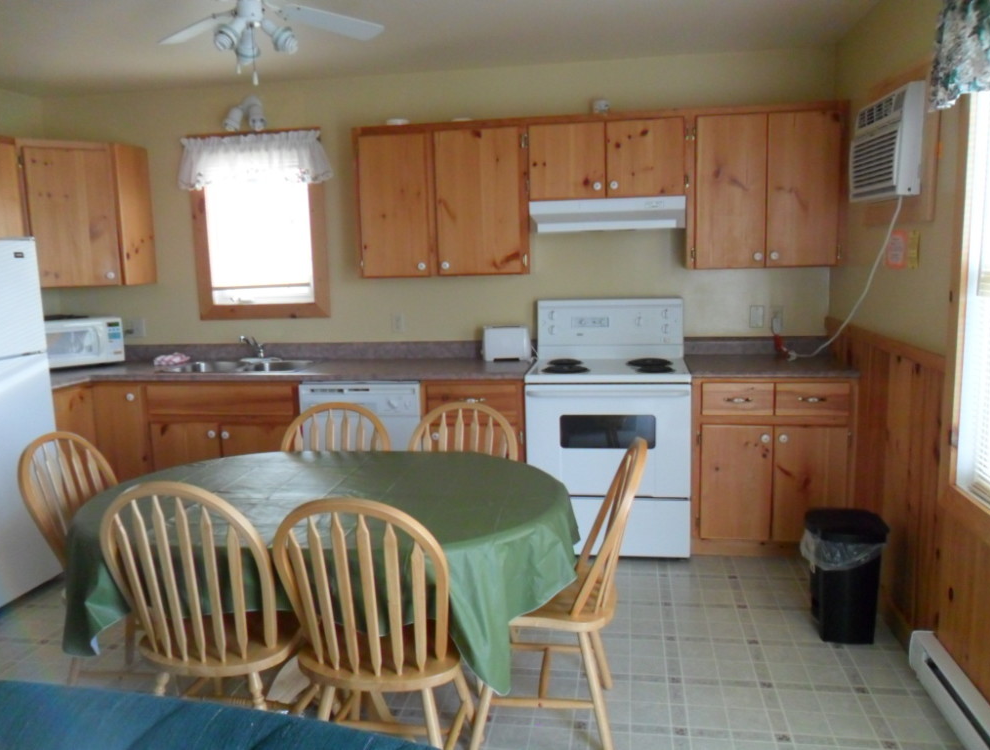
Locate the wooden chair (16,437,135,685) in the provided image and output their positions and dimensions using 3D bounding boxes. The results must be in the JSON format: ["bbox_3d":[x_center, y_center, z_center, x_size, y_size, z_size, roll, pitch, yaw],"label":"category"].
[{"bbox_3d":[-1.228,0.637,2.595,0.495,0.900,0.460,0,7,10],"label":"wooden chair"}]

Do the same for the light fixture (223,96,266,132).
[{"bbox_3d":[-1.430,-1.481,4.428,0.240,0.190,0.145,0,7,10],"label":"light fixture"}]

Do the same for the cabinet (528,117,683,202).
[{"bbox_3d":[0.578,-1.105,4.033,0.776,0.395,0.326,0,9,10],"label":"cabinet"}]

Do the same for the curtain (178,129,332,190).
[{"bbox_3d":[-1.400,-1.239,4.477,0.930,0.295,0.090,0,7,10],"label":"curtain"}]

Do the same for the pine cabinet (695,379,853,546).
[{"bbox_3d":[1.357,0.392,3.975,0.722,0.847,0.592,0,9,10],"label":"pine cabinet"}]

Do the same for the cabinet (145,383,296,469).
[{"bbox_3d":[-1.373,0.427,4.429,0.865,0.870,0.605,0,7,10],"label":"cabinet"}]

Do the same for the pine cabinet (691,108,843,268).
[{"bbox_3d":[1.326,-0.923,3.912,0.717,0.765,0.335,0,7,10],"label":"pine cabinet"}]

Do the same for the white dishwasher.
[{"bbox_3d":[-0.629,0.403,4.307,0.635,0.845,0.592,0,9,10],"label":"white dishwasher"}]

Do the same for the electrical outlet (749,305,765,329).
[{"bbox_3d":[1.405,-0.310,4.176,0.077,0.121,0.012,0,9,10],"label":"electrical outlet"}]

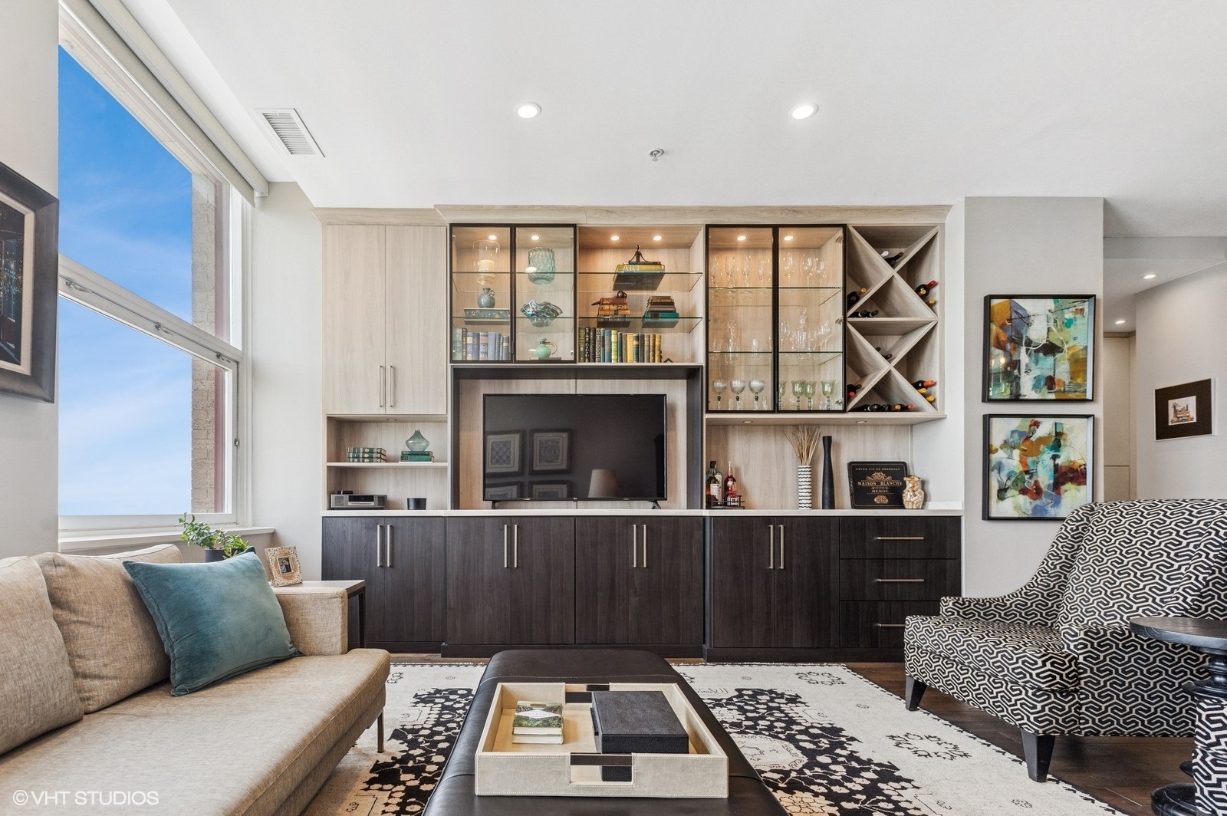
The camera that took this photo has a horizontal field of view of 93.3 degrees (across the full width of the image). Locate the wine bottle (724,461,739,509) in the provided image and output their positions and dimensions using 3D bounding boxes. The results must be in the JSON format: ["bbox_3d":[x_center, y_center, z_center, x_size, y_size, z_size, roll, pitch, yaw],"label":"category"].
[{"bbox_3d":[0.775,0.503,3.820,0.086,0.297,0.082,0,0,0],"label":"wine bottle"}]

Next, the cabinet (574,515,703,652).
[{"bbox_3d":[0.148,1.085,3.745,0.783,0.836,0.430,0,-3,-2],"label":"cabinet"}]

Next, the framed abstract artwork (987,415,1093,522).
[{"bbox_3d":[2.553,0.358,3.487,0.640,0.631,0.045,0,0,0],"label":"framed abstract artwork"}]

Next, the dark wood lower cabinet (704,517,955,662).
[{"bbox_3d":[1.335,1.121,3.781,1.546,0.899,0.490,0,0,0],"label":"dark wood lower cabinet"}]

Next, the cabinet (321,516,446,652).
[{"bbox_3d":[-1.496,1.160,3.915,0.801,0.888,0.330,0,0,0],"label":"cabinet"}]

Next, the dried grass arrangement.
[{"bbox_3d":[1.200,0.233,3.660,0.236,0.261,0.190,0,-3,-2],"label":"dried grass arrangement"}]

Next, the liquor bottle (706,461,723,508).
[{"bbox_3d":[0.677,0.510,3.860,0.095,0.304,0.085,0,0,0],"label":"liquor bottle"}]

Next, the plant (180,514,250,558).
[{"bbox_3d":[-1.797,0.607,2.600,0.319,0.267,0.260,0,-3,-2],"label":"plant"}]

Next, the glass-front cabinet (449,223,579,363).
[{"bbox_3d":[-0.619,-0.684,3.720,0.777,0.842,0.380,0,-3,-2],"label":"glass-front cabinet"}]

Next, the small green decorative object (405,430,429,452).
[{"bbox_3d":[-1.280,0.213,3.780,0.150,0.150,0.150,0,-3,-2],"label":"small green decorative object"}]

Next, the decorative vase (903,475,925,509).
[{"bbox_3d":[1.866,0.525,3.600,0.137,0.215,0.130,0,-3,-2],"label":"decorative vase"}]

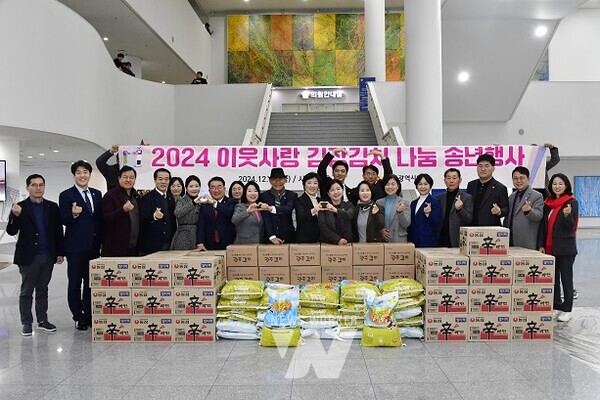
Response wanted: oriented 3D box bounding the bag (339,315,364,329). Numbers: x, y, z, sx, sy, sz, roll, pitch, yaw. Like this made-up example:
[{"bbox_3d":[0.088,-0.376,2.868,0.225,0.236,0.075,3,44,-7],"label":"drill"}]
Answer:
[{"bbox_3d":[0.600,1.220,5.530,0.400,0.115,0.460,-1,0,2],"label":"bag"}]

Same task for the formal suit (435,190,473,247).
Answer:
[{"bbox_3d":[1.834,0.589,6.350,0.490,1.400,0.310,0,1,30],"label":"formal suit"}]

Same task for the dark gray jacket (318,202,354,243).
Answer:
[{"bbox_3d":[0.419,0.300,6.120,0.450,0.600,0.300,0,0,5],"label":"dark gray jacket"}]

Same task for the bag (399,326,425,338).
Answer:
[{"bbox_3d":[1.034,1.308,5.460,0.410,0.115,0.470,0,1,2],"label":"bag"}]

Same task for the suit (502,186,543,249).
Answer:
[{"bbox_3d":[2.575,0.253,6.200,0.480,0.820,0.310,1,2,38],"label":"suit"}]

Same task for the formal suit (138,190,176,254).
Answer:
[{"bbox_3d":[-1.657,0.260,6.200,0.500,0.780,0.300,0,0,-7],"label":"formal suit"}]

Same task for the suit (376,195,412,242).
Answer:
[{"bbox_3d":[1.082,0.270,6.170,0.430,0.620,0.290,0,0,11],"label":"suit"}]

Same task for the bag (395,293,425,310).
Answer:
[{"bbox_3d":[1.034,1.001,5.460,0.410,0.125,0.470,-5,1,2],"label":"bag"}]

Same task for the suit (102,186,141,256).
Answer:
[{"bbox_3d":[-2.068,0.282,6.250,0.490,0.880,0.330,-1,1,-33],"label":"suit"}]

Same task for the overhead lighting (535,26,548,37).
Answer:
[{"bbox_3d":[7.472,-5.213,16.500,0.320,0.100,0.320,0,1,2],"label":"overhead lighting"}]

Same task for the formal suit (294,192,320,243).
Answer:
[{"bbox_3d":[0.110,0.260,6.200,0.420,0.630,0.300,0,0,-17],"label":"formal suit"}]

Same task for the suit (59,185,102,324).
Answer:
[{"bbox_3d":[-2.330,0.571,5.660,0.470,1.450,0.300,-1,1,-32],"label":"suit"}]

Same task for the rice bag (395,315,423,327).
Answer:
[{"bbox_3d":[1.062,1.196,5.500,0.400,0.130,0.420,0,1,0],"label":"rice bag"}]

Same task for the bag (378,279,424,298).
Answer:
[{"bbox_3d":[1.040,0.915,5.460,0.440,0.140,0.460,0,0,2],"label":"bag"}]

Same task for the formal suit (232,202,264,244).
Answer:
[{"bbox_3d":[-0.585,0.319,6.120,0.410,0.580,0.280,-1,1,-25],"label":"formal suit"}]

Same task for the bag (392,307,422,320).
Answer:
[{"bbox_3d":[1.019,1.116,5.460,0.410,0.120,0.470,-5,1,2],"label":"bag"}]

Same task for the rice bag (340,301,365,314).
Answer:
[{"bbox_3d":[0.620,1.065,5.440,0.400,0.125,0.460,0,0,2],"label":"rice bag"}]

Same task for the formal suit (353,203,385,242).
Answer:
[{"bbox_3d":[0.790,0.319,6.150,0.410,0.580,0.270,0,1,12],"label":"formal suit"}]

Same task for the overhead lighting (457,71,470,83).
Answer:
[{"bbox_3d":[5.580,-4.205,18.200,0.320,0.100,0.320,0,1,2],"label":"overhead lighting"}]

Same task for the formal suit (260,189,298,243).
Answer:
[{"bbox_3d":[-0.258,0.215,6.250,0.460,0.700,0.300,0,1,0],"label":"formal suit"}]

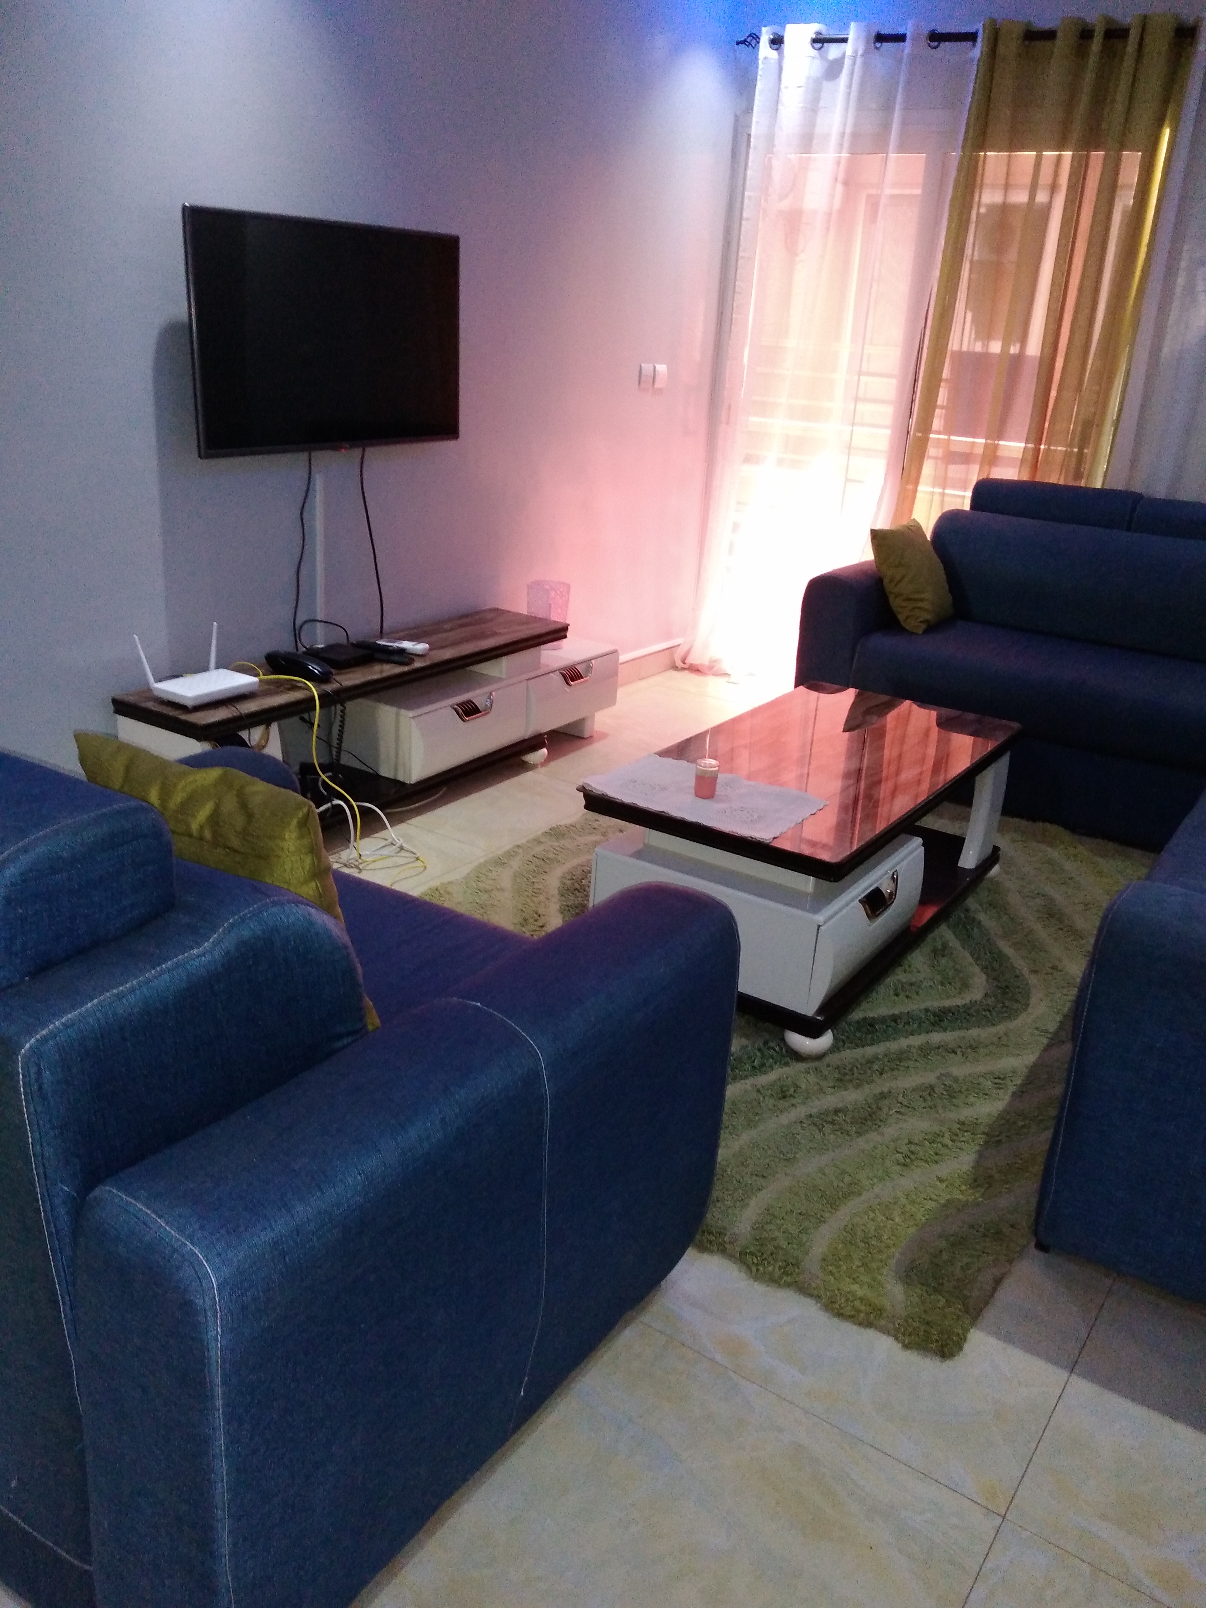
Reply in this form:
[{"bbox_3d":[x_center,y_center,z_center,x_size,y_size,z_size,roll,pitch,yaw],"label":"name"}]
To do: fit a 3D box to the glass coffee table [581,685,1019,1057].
[{"bbox_3d":[0.503,0.091,2.926,0.605,0.450,1.130,16,25,31],"label":"glass coffee table"}]

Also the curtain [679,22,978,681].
[{"bbox_3d":[0.802,-1.589,4.633,0.970,2.390,0.160,16,25,31],"label":"curtain"}]

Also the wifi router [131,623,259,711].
[{"bbox_3d":[-1.014,-0.350,3.027,0.160,0.170,0.245,16,25,31],"label":"wifi router"}]

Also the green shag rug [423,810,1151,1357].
[{"bbox_3d":[0.488,0.284,3.038,1.650,0.030,2.280,16,25,31],"label":"green shag rug"}]

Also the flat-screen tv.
[{"bbox_3d":[-0.728,-1.264,3.279,0.060,0.570,0.960,16,25,31],"label":"flat-screen tv"}]

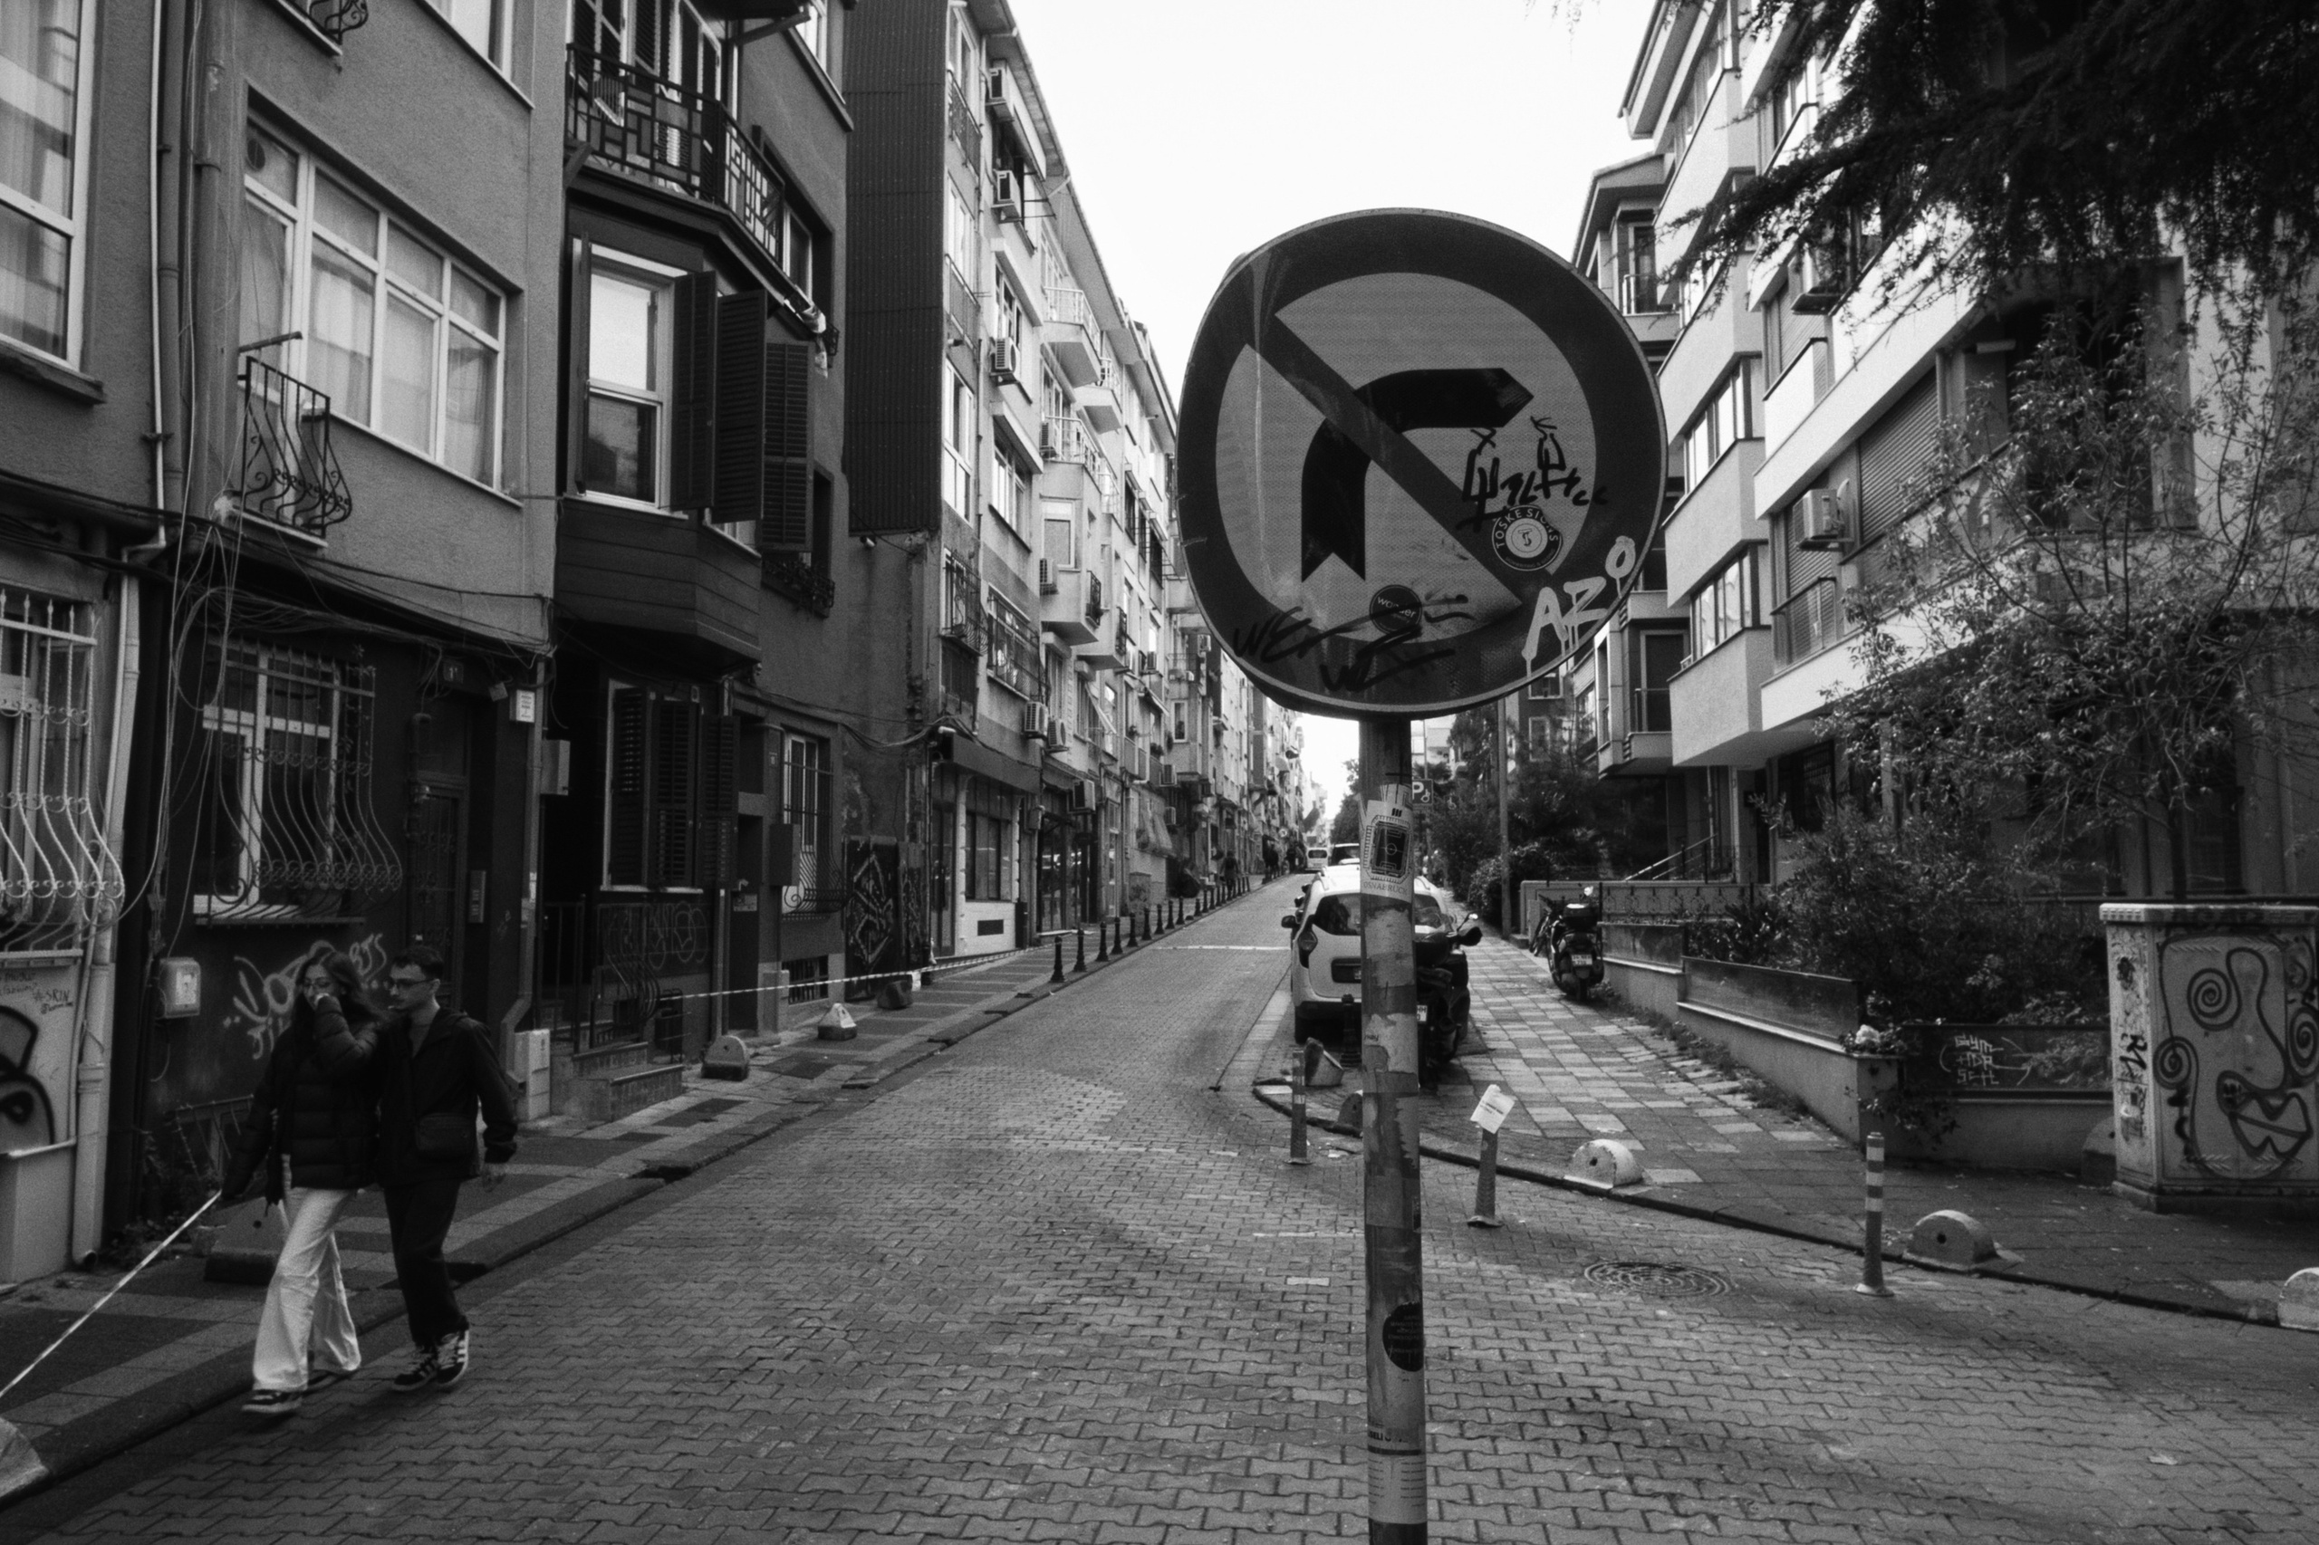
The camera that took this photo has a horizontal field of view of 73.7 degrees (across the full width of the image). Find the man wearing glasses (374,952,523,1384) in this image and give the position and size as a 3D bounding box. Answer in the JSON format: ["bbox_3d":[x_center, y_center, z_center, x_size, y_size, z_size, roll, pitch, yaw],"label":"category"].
[{"bbox_3d":[-2.850,1.555,6.150,0.580,1.720,0.480,-1,-5,7],"label":"man wearing glasses"}]

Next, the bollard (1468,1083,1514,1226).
[{"bbox_3d":[1.906,2.223,8.960,0.200,0.750,0.200,3,-5,0],"label":"bollard"}]

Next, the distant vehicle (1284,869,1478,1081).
[{"bbox_3d":[2.380,2.090,17.500,1.780,1.730,4.000,0,-3,5],"label":"distant vehicle"}]

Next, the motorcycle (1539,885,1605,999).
[{"bbox_3d":[5.200,2.160,19.500,0.720,1.270,1.900,0,-5,4],"label":"motorcycle"}]

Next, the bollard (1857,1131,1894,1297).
[{"bbox_3d":[3.580,2.199,7.730,0.200,0.750,0.200,0,-5,0],"label":"bollard"}]

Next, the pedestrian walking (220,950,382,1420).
[{"bbox_3d":[-3.300,1.560,5.950,0.600,1.680,0.580,0,-5,6],"label":"pedestrian walking"}]

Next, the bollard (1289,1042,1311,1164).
[{"bbox_3d":[0.972,2.298,10.630,0.180,0.750,0.180,0,-5,0],"label":"bollard"}]

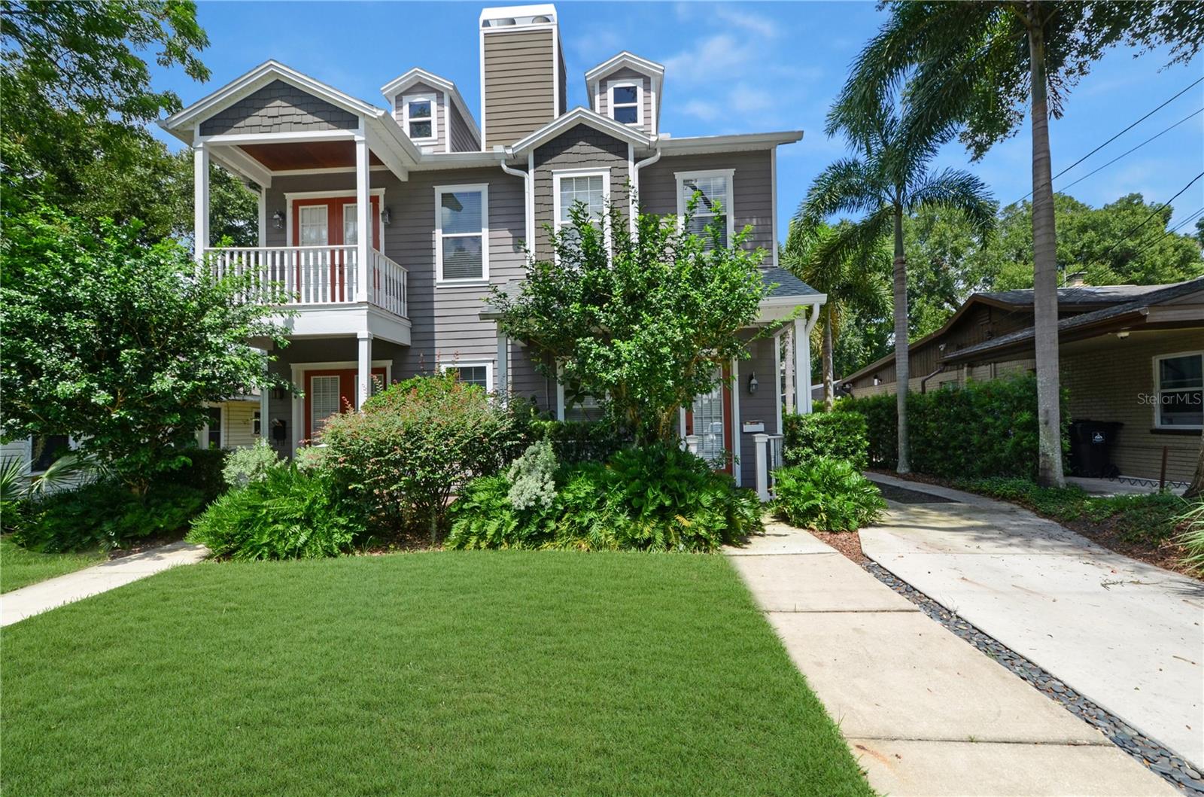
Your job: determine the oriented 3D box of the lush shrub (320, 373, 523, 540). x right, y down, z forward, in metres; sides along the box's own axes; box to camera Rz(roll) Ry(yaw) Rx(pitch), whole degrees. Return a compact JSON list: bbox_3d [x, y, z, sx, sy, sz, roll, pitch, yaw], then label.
[{"bbox_3d":[-2.536,0.717,7.032,2.666,2.171,2.200,-1,-1,4],"label":"lush shrub"}]

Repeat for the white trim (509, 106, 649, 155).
[{"bbox_3d":[-0.415,-5.054,9.446,2.620,0.850,0.300,-1,-1,3],"label":"white trim"}]

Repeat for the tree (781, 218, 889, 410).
[{"bbox_3d":[6.808,-1.799,14.680,3.600,7.160,3.600,-1,-1,3],"label":"tree"}]

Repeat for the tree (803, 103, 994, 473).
[{"bbox_3d":[6.708,-2.521,11.306,4.057,8.424,4.200,-1,-1,4],"label":"tree"}]

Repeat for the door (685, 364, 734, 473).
[{"bbox_3d":[2.079,0.489,9.790,0.915,2.440,0.060,-1,-1,4],"label":"door"}]

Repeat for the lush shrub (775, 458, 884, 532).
[{"bbox_3d":[3.076,1.244,6.858,1.422,0.881,1.350,-1,-1,4],"label":"lush shrub"}]

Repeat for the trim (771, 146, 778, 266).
[{"bbox_3d":[3.365,-3.740,9.738,0.140,2.361,0.070,-1,-1,4],"label":"trim"}]

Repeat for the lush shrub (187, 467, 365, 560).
[{"bbox_3d":[-4.036,1.353,6.363,2.150,0.930,1.500,-1,-1,3],"label":"lush shrub"}]

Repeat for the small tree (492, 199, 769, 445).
[{"bbox_3d":[0.390,-0.547,7.100,3.930,4.581,3.200,-1,-1,4],"label":"small tree"}]

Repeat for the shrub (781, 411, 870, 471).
[{"bbox_3d":[3.418,0.940,7.670,1.300,1.440,1.050,-1,-1,3],"label":"shrub"}]

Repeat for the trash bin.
[{"bbox_3d":[10.048,1.022,10.200,0.800,1.140,0.670,-1,-1,3],"label":"trash bin"}]

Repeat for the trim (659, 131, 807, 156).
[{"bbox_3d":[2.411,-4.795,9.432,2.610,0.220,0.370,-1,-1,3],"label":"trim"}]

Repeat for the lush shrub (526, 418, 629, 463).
[{"bbox_3d":[-0.344,1.045,7.810,1.670,1.330,0.800,-1,-1,3],"label":"lush shrub"}]

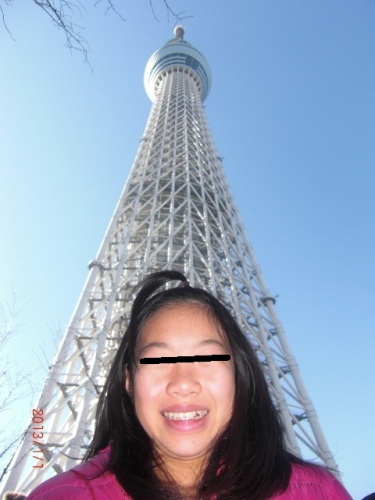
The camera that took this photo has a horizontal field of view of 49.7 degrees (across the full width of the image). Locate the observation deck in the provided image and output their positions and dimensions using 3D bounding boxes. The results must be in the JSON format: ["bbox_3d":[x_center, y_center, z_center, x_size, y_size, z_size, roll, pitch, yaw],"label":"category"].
[{"bbox_3d":[-7.600,-139.000,340.000,58.000,44.000,58.000,-1,-52,-1],"label":"observation deck"}]

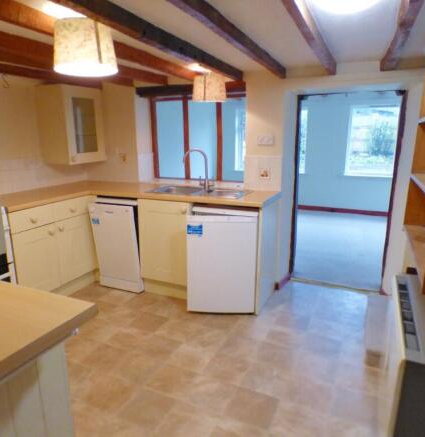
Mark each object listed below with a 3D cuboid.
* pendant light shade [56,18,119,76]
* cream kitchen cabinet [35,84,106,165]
[{"bbox_3d":[-0.612,-0.815,1.623,0.295,0.197,0.295,0,14,0],"label":"pendant light shade"},{"bbox_3d":[-1.448,-0.958,3.523,0.353,0.746,0.517,6,15,23],"label":"cream kitchen cabinet"}]

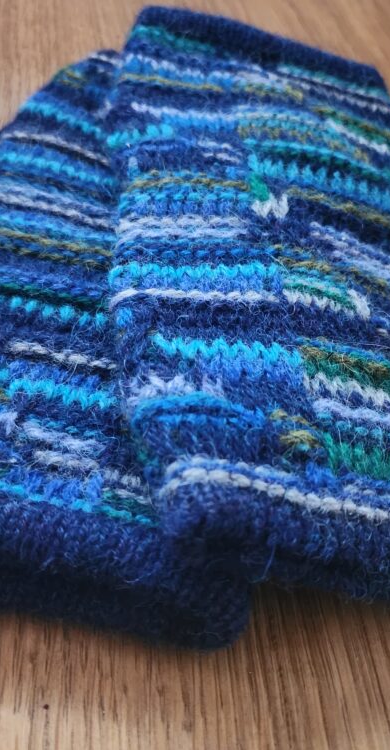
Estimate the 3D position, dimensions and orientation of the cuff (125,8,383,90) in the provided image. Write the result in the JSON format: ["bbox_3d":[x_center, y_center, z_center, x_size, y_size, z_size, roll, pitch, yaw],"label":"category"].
[{"bbox_3d":[0.024,-0.110,0.241,0.087,0.021,0.021,7,50,6],"label":"cuff"}]

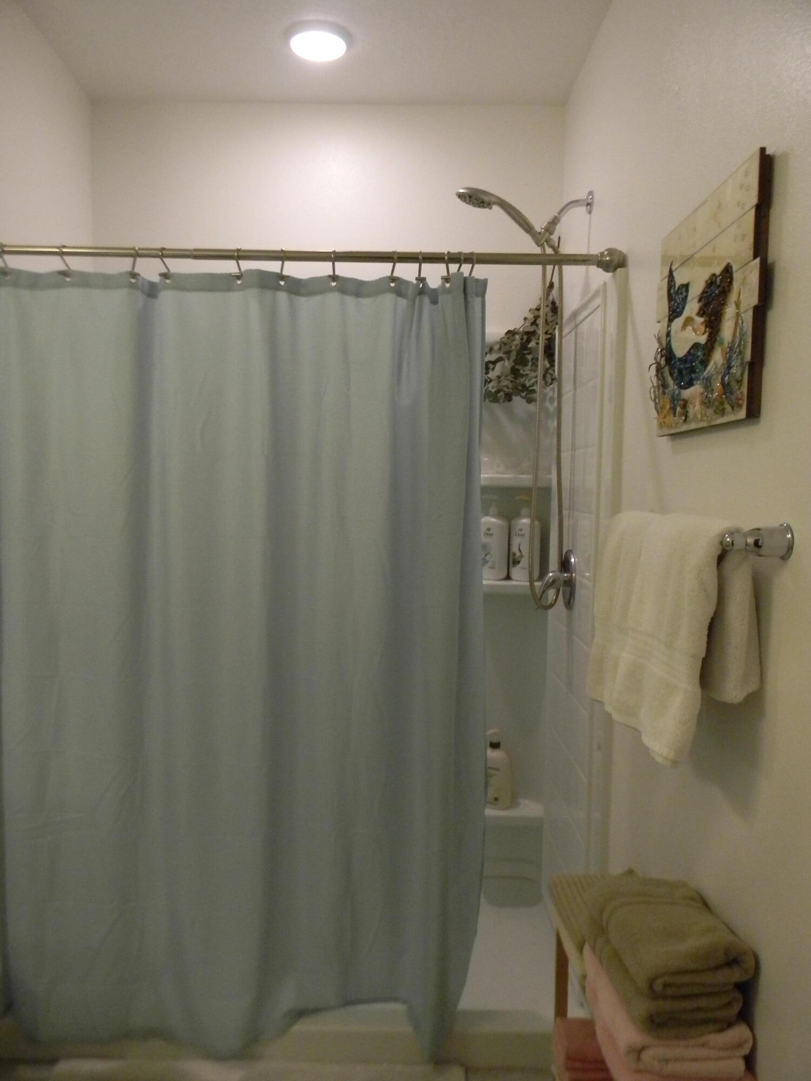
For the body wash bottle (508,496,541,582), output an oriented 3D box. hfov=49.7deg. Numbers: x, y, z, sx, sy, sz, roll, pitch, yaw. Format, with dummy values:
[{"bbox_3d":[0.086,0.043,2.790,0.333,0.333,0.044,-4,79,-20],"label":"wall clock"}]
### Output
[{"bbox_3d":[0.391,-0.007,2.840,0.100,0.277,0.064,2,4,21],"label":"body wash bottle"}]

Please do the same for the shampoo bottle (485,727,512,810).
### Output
[{"bbox_3d":[0.298,0.745,2.871,0.103,0.258,0.066,3,4,24],"label":"shampoo bottle"}]

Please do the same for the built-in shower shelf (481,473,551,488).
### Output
[{"bbox_3d":[0.338,-0.192,2.803,0.240,0.035,0.115,1,4,-1],"label":"built-in shower shelf"}]

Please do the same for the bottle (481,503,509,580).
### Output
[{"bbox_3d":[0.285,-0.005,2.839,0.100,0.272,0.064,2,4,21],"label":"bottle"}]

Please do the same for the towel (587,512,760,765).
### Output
[{"bbox_3d":[0.425,0.138,1.482,0.105,0.360,0.555,1,4,-1],"label":"towel"}]

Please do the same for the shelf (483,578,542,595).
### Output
[{"bbox_3d":[0.332,0.149,2.824,0.235,0.034,0.115,1,4,-1],"label":"shelf"}]

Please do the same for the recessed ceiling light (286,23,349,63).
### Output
[{"bbox_3d":[-0.236,-1.350,2.374,0.178,0.032,0.178,1,4,-1],"label":"recessed ceiling light"}]

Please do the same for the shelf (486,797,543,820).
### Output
[{"bbox_3d":[0.329,0.890,2.870,0.225,0.034,0.115,1,4,-1],"label":"shelf"}]

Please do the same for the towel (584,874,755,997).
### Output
[{"bbox_3d":[0.391,0.582,1.309,0.175,0.078,0.235,1,4,-1],"label":"towel"}]

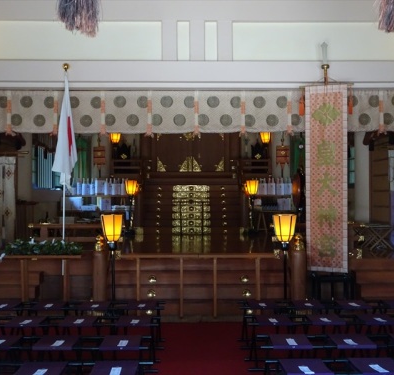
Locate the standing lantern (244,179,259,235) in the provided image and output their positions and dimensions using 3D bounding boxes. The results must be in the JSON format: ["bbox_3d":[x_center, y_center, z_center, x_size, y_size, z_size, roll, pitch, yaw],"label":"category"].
[{"bbox_3d":[1.330,0.471,15.200,0.285,1.270,0.285,0,-1,-1],"label":"standing lantern"}]

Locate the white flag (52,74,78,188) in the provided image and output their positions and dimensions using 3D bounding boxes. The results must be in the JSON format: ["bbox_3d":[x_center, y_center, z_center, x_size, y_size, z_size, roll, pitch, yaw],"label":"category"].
[{"bbox_3d":[-1.690,-0.714,8.100,0.320,1.450,0.180,0,-1,-1],"label":"white flag"}]

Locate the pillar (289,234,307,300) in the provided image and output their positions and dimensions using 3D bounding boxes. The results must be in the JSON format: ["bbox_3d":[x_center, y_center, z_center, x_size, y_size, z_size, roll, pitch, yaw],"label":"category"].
[{"bbox_3d":[1.312,1.113,8.180,0.195,1.025,0.195,0,0,-1],"label":"pillar"}]

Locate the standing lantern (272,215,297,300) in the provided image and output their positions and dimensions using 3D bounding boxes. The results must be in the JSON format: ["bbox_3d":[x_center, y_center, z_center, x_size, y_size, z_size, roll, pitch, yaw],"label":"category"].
[{"bbox_3d":[1.108,0.975,8.050,0.290,1.290,0.290,0,-1,-1],"label":"standing lantern"}]

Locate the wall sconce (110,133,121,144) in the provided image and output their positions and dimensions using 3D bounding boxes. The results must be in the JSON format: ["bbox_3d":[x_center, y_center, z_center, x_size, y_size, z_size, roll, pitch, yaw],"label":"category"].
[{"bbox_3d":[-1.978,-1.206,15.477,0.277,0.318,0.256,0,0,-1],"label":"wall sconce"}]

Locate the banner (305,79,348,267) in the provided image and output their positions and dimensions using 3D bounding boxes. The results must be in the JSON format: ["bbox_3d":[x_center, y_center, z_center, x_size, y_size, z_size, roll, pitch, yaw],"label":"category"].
[{"bbox_3d":[1.647,-0.114,8.050,0.540,2.370,0.050,0,-1,16],"label":"banner"}]

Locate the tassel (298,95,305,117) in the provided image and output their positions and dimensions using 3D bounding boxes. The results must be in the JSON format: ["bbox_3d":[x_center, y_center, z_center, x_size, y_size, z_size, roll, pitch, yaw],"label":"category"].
[{"bbox_3d":[1.348,-1.048,8.149,0.072,0.267,0.072,0,0,-1],"label":"tassel"}]

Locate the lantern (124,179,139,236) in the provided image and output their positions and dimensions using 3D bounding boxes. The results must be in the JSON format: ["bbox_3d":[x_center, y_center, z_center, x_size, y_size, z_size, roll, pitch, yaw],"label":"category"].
[{"bbox_3d":[-1.418,0.450,13.735,0.277,1.220,0.277,0,0,-1],"label":"lantern"}]

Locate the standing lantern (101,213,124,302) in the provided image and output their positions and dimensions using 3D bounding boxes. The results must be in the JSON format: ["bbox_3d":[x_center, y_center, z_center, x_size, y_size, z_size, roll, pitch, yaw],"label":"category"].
[{"bbox_3d":[-1.064,0.976,8.000,0.290,1.290,0.290,0,-1,-1],"label":"standing lantern"}]

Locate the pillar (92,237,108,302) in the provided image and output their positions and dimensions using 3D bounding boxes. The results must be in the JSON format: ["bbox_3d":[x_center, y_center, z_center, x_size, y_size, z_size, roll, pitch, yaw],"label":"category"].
[{"bbox_3d":[-1.243,1.134,8.100,0.190,1.020,0.190,0,-1,-1],"label":"pillar"}]

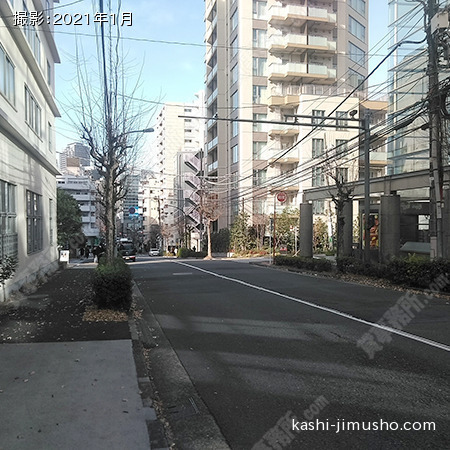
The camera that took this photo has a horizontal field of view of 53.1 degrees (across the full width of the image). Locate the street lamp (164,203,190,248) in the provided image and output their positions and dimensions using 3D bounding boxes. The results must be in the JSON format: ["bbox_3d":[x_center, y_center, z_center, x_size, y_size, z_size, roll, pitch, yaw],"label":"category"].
[{"bbox_3d":[-6.134,0.545,57.000,2.500,6.781,0.350,0,0,-14],"label":"street lamp"}]

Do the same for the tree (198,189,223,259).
[{"bbox_3d":[-1.331,-0.119,40.000,2.200,6.241,2.200,0,0,-14],"label":"tree"}]

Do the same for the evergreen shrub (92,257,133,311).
[{"bbox_3d":[-2.534,1.299,10.150,0.900,1.000,1.300,0,0,-14],"label":"evergreen shrub"}]

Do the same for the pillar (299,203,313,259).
[{"bbox_3d":[5.869,0.474,32.300,0.920,4.030,0.920,0,0,-14],"label":"pillar"}]

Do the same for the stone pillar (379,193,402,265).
[{"bbox_3d":[7.882,0.340,21.400,0.920,3.501,0.920,0,0,-14],"label":"stone pillar"}]

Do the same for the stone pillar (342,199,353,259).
[{"bbox_3d":[7.020,0.389,26.300,0.920,3.755,0.920,0,0,-14],"label":"stone pillar"}]

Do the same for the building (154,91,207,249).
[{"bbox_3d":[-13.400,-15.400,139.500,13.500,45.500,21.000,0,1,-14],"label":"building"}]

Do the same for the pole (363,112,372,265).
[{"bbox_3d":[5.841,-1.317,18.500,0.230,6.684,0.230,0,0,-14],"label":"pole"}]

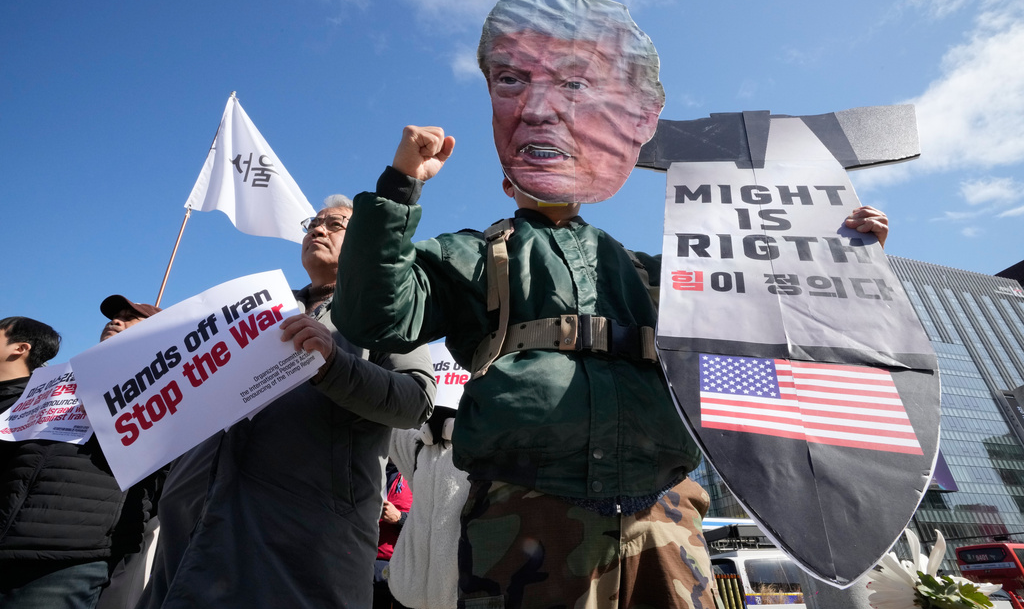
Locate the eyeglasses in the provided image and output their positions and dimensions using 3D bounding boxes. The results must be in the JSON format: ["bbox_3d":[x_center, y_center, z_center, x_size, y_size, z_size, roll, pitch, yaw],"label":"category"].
[{"bbox_3d":[-0.511,-0.198,1.402,0.142,0.046,0.145,-4,-23,13],"label":"eyeglasses"}]

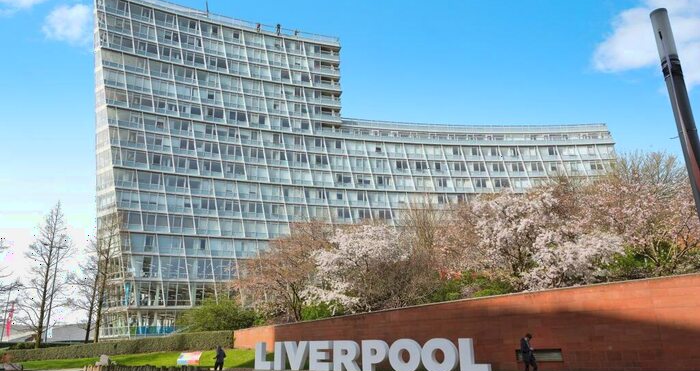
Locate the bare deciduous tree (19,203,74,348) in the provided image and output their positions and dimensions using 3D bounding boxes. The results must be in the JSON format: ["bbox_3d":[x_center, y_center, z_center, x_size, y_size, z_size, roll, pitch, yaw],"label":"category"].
[{"bbox_3d":[-28.275,8.398,49.000,5.000,13.000,5.000,-1,-17,0],"label":"bare deciduous tree"}]

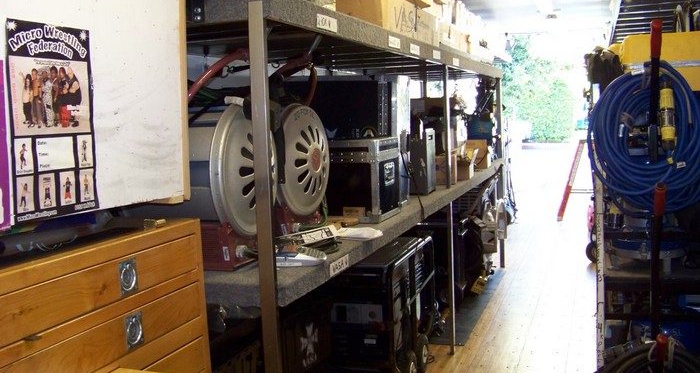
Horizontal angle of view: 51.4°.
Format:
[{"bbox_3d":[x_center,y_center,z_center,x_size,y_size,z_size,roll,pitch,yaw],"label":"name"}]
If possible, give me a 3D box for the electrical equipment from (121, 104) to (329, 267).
[{"bbox_3d":[-0.463,-0.046,3.014,0.410,0.600,1.070,0,6,19],"label":"electrical equipment"}]

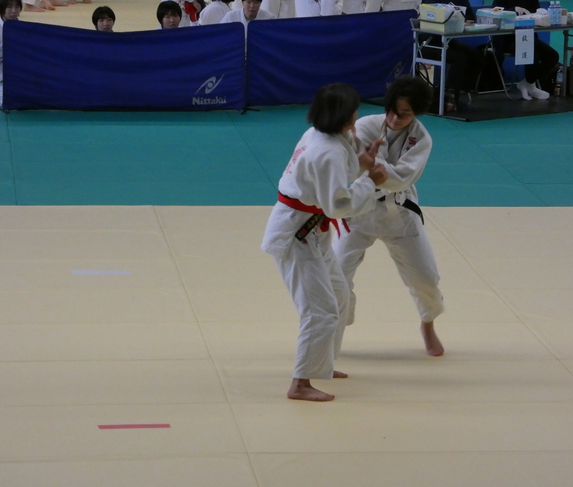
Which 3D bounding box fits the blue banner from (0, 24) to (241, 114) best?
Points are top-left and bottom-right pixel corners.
[{"bbox_3d":[-1.349,-1.488,22.683,2.020,0.760,0.100,0,11,-8],"label":"blue banner"}]

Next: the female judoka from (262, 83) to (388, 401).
[{"bbox_3d":[0.193,-0.066,13.375,0.630,1.540,0.520,-3,12,-22],"label":"female judoka"}]

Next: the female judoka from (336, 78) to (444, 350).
[{"bbox_3d":[0.524,-0.151,14.021,0.600,1.480,0.580,5,12,20],"label":"female judoka"}]

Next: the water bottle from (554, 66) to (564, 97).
[{"bbox_3d":[2.449,-1.442,24.226,0.070,0.260,0.070,1,11,0],"label":"water bottle"}]

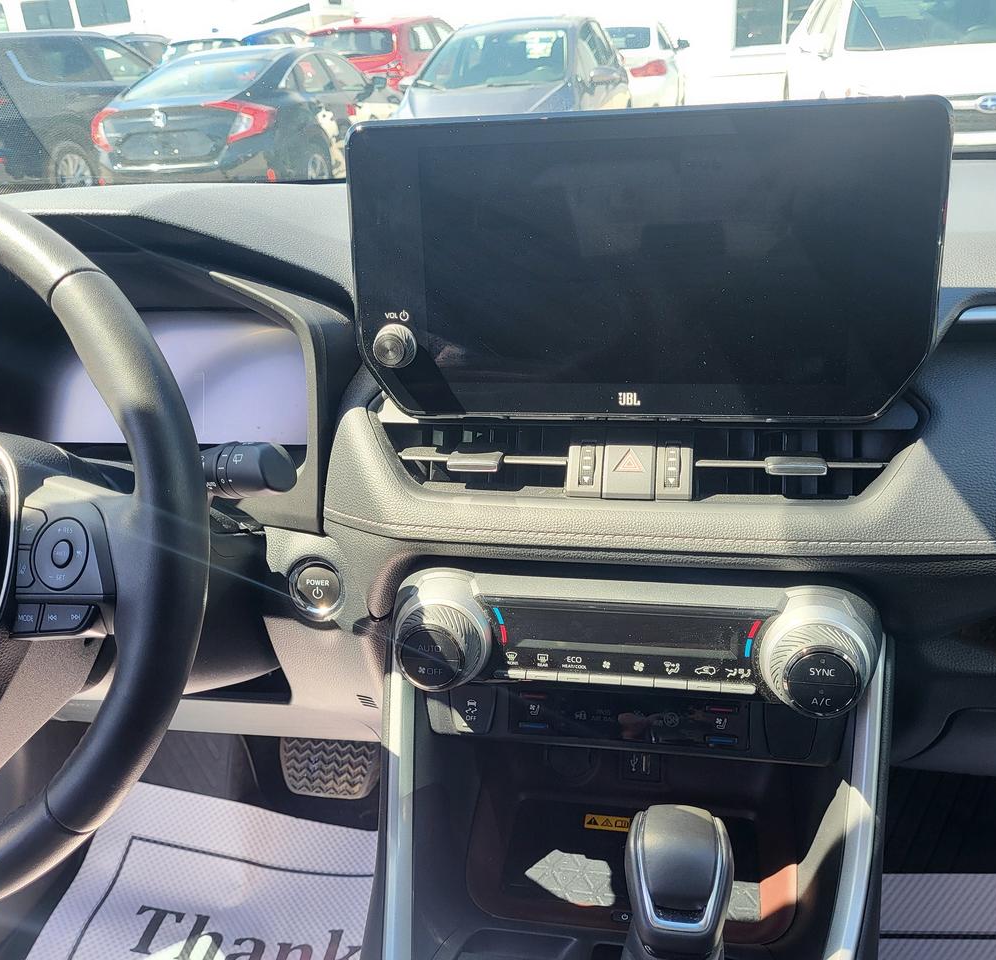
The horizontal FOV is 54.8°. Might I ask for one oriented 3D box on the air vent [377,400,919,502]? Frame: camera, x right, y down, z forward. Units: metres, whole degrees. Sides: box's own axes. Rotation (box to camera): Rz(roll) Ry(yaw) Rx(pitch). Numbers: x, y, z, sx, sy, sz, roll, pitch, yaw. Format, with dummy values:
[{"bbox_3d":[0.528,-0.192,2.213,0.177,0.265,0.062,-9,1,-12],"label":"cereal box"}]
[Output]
[{"bbox_3d":[0.078,-0.019,0.569,0.308,0.058,0.040,2,17,13],"label":"air vent"}]

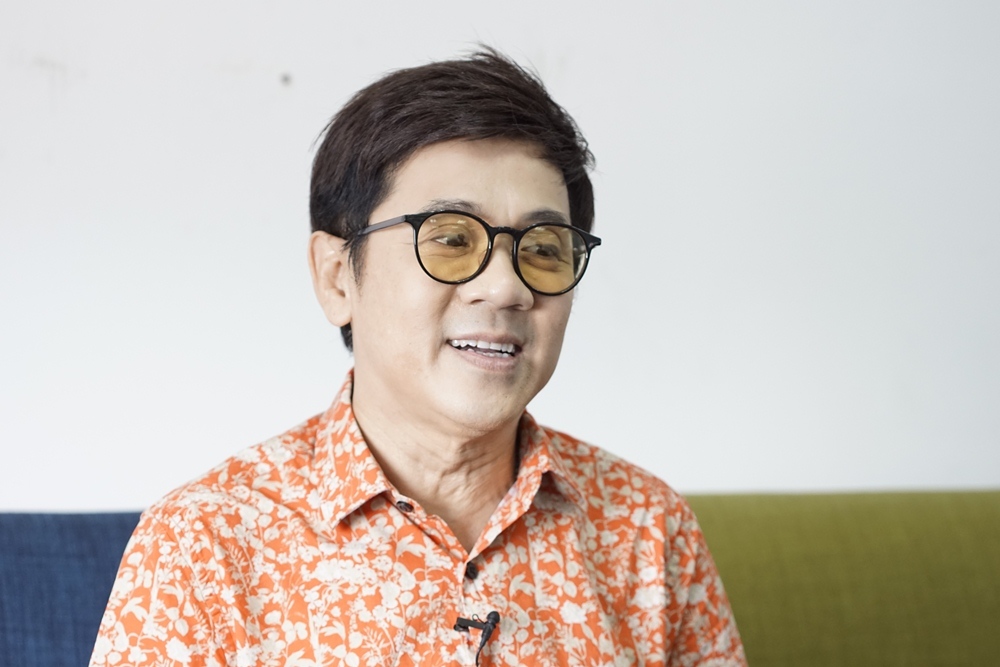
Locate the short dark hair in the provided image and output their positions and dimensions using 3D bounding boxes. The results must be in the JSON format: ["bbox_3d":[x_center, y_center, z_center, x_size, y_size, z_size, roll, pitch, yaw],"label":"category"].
[{"bbox_3d":[-0.031,-0.086,2.730,0.180,0.195,0.210,5,-6,-26],"label":"short dark hair"}]

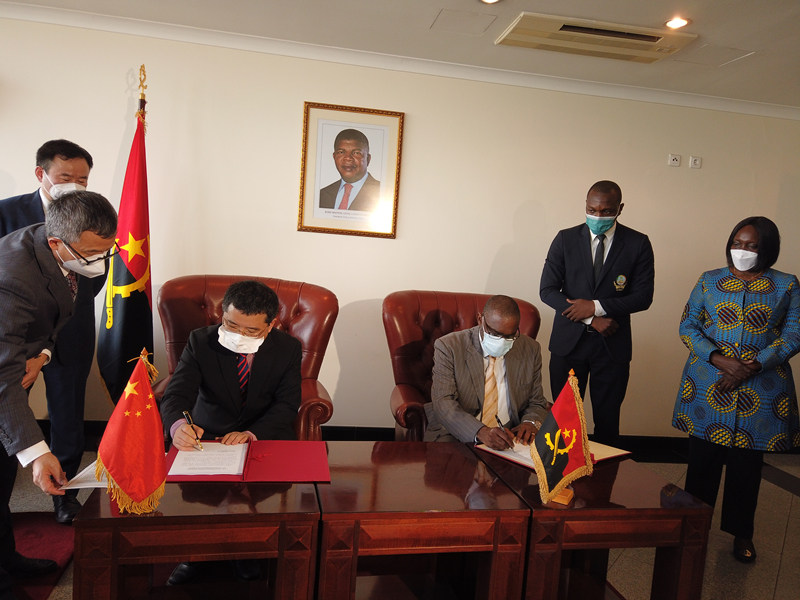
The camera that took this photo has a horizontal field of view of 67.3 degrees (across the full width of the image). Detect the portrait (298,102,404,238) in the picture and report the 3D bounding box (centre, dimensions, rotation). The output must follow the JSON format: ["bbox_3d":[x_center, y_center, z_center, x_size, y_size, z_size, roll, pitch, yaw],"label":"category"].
[{"bbox_3d":[-0.295,-0.776,3.650,0.604,0.766,0.035,4,4,-9],"label":"portrait"}]

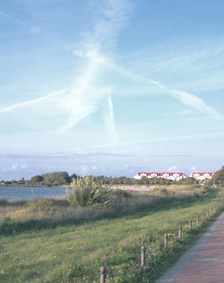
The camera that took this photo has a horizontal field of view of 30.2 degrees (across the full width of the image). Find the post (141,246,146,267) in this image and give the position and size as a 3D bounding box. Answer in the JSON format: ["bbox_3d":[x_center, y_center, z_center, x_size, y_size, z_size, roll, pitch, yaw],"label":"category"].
[{"bbox_3d":[0.648,2.369,8.500,0.090,0.460,0.090,0,-6,0],"label":"post"}]

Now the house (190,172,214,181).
[{"bbox_3d":[85.725,36.195,395.000,21.500,13.500,13.000,0,-6,0],"label":"house"}]

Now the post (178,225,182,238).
[{"bbox_3d":[2.060,2.753,12.600,0.090,0.460,0.090,0,-6,0],"label":"post"}]

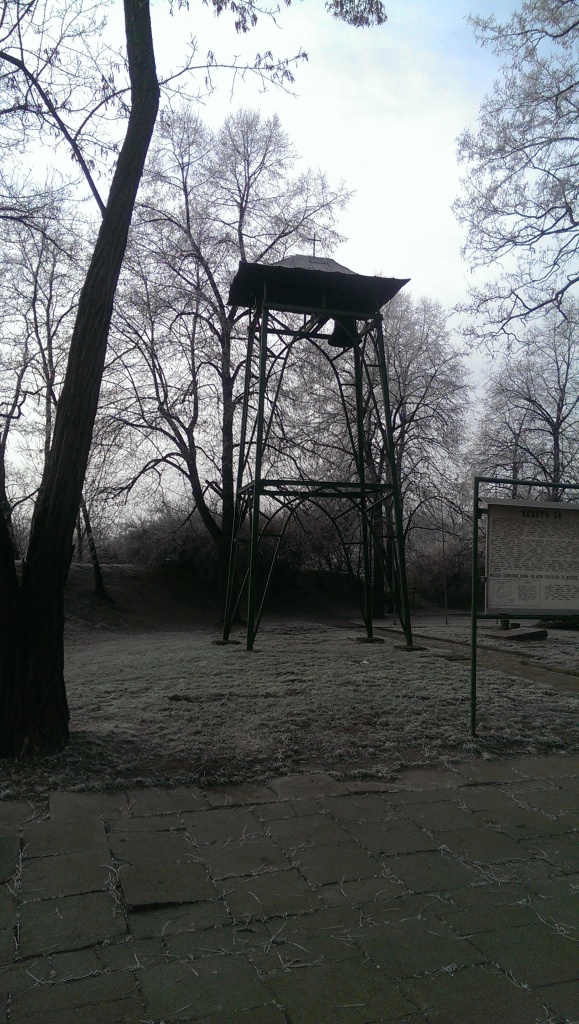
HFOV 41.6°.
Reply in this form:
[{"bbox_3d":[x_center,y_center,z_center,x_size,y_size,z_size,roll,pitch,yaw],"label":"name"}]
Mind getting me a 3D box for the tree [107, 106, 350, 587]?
[{"bbox_3d":[-1.826,-5.090,25.275,7.700,17.234,6.800,0,-5,0],"label":"tree"}]

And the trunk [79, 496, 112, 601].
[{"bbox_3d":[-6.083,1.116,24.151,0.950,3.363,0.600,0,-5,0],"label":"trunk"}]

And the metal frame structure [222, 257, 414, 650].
[{"bbox_3d":[0.624,-1.657,18.937,4.162,9.713,2.997,1,-5,-14],"label":"metal frame structure"}]

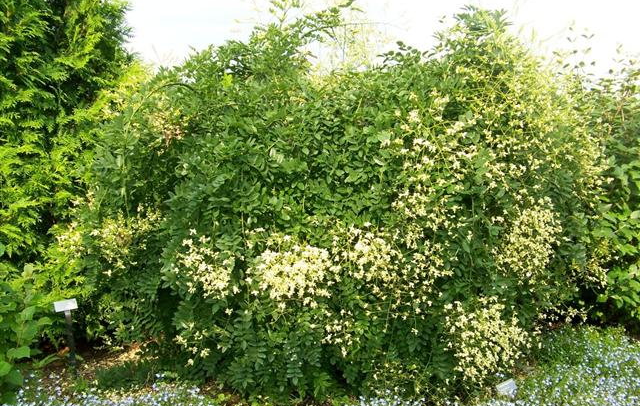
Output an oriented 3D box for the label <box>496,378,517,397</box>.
[{"bbox_3d":[0.910,0.899,3.150,0.090,0.056,0.010,-23,-29,-5],"label":"label"}]

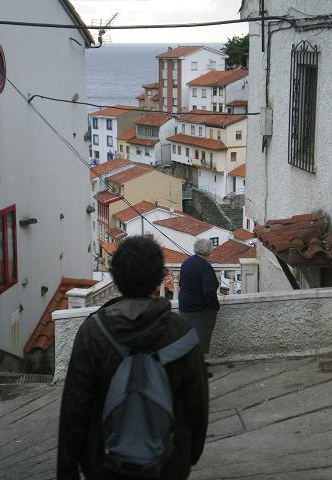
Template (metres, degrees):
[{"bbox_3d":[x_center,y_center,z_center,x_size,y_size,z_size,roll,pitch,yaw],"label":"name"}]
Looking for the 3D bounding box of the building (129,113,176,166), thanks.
[{"bbox_3d":[-0.912,-14.914,151.306,6.200,7.000,6.400,-8,13,-35],"label":"building"}]

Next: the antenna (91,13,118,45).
[{"bbox_3d":[-1.162,-3.998,19.394,0.420,0.620,0.800,-4,11,-18],"label":"antenna"}]

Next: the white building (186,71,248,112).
[{"bbox_3d":[9.929,-22.372,163.143,8.500,8.200,9.800,-7,13,-33],"label":"white building"}]

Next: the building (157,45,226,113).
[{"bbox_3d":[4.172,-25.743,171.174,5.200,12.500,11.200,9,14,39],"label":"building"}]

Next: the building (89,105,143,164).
[{"bbox_3d":[-6.657,-16.561,163.008,8.000,9.200,6.900,-9,14,-39],"label":"building"}]

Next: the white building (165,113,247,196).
[{"bbox_3d":[7.645,-12.551,144.502,7.500,10.500,17.000,-5,12,-26],"label":"white building"}]

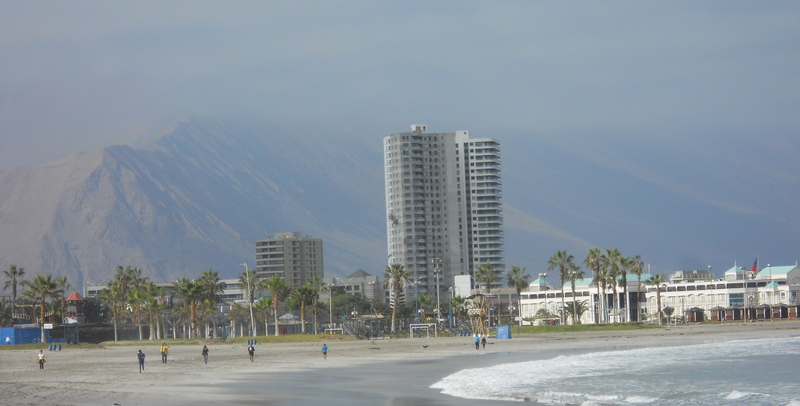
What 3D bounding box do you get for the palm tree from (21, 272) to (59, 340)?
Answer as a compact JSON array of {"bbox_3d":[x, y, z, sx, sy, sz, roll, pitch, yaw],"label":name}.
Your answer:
[{"bbox_3d":[-49.918,14.580,430.000,4.999,9.581,4.999,-2,-2,0],"label":"palm tree"}]

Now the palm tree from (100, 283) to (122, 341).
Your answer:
[{"bbox_3d":[-41.456,15.663,445.000,3.161,8.478,3.161,-2,-2,0],"label":"palm tree"}]

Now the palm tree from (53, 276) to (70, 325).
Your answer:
[{"bbox_3d":[-65.535,19.811,600.000,3.391,11.334,3.391,-2,-2,0],"label":"palm tree"}]

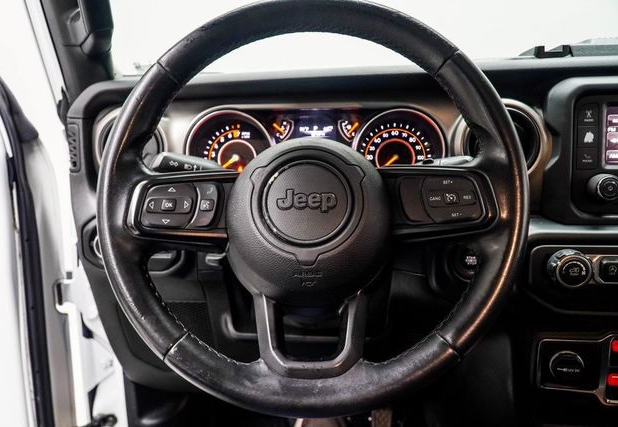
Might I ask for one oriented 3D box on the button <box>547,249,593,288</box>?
[{"bbox_3d":[0.315,0.066,0.600,0.046,0.046,0.023,0,10,0],"label":"button"}]

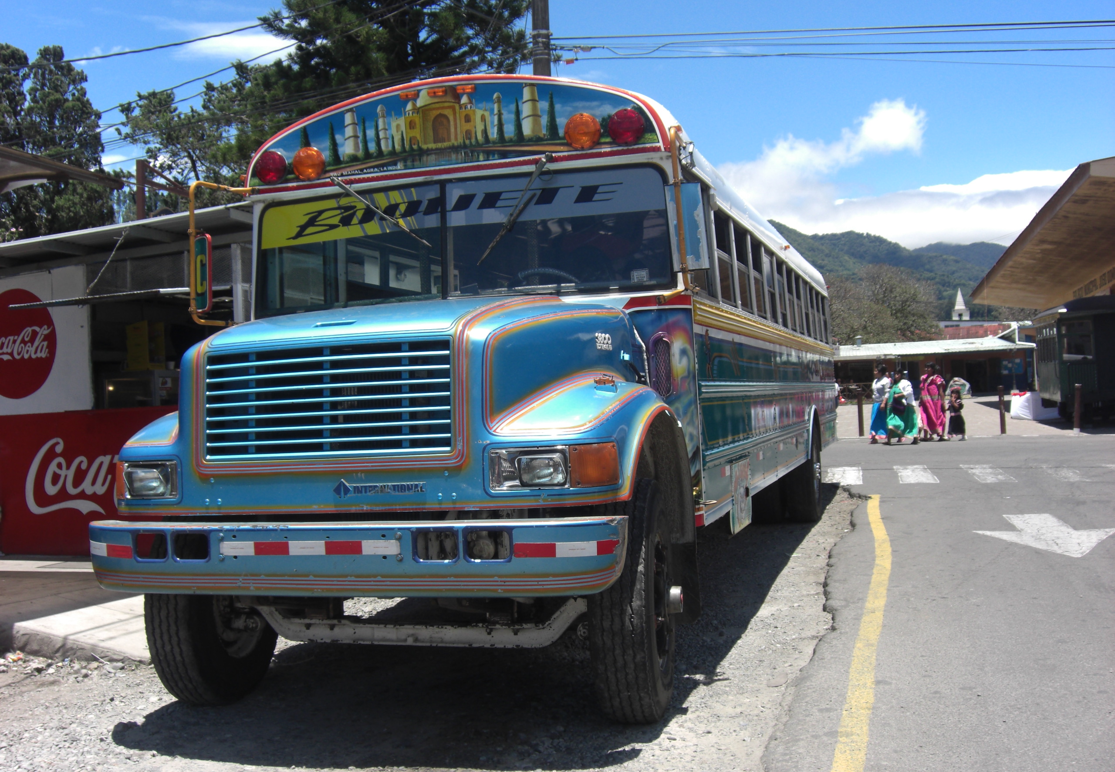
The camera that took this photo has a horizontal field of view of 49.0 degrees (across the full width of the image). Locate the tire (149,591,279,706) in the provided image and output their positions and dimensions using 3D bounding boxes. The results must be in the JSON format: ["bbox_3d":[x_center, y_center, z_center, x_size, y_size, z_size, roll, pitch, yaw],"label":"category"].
[{"bbox_3d":[-1.634,1.004,5.856,0.265,1.020,1.020,-3,-1,10],"label":"tire"}]

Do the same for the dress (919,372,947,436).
[{"bbox_3d":[7.476,0.356,24.400,0.380,1.230,0.460,-2,-1,-37],"label":"dress"}]

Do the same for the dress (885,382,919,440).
[{"bbox_3d":[6.755,0.487,24.000,0.500,1.110,0.460,-2,-1,-31],"label":"dress"}]

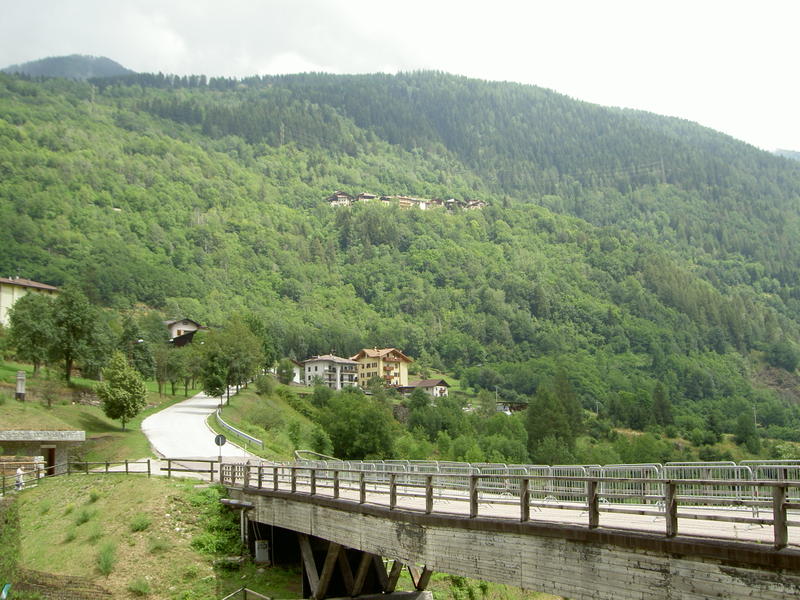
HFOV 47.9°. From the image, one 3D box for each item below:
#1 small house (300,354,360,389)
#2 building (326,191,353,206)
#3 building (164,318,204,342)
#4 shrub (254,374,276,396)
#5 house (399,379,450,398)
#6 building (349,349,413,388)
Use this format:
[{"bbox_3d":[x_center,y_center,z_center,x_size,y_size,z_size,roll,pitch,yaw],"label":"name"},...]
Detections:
[{"bbox_3d":[-21.822,22.764,283.000,10.500,11.300,15.000,5,-8,-40],"label":"small house"},{"bbox_3d":[-43.631,-72.839,650.000,18.000,11.200,14.000,1,-7,-5],"label":"building"},{"bbox_3d":[-58.579,8.291,245.000,9.800,6.700,9.800,2,-7,-18],"label":"building"},{"bbox_3d":[-20.892,13.281,140.000,3.300,3.200,3.300,0,-6,0],"label":"shrub"},{"bbox_3d":[9.375,31.984,325.000,9.000,7.300,15.000,6,-9,-42],"label":"house"},{"bbox_3d":[-6.055,22.486,295.000,15.000,13.200,13.500,6,-9,-42],"label":"building"}]

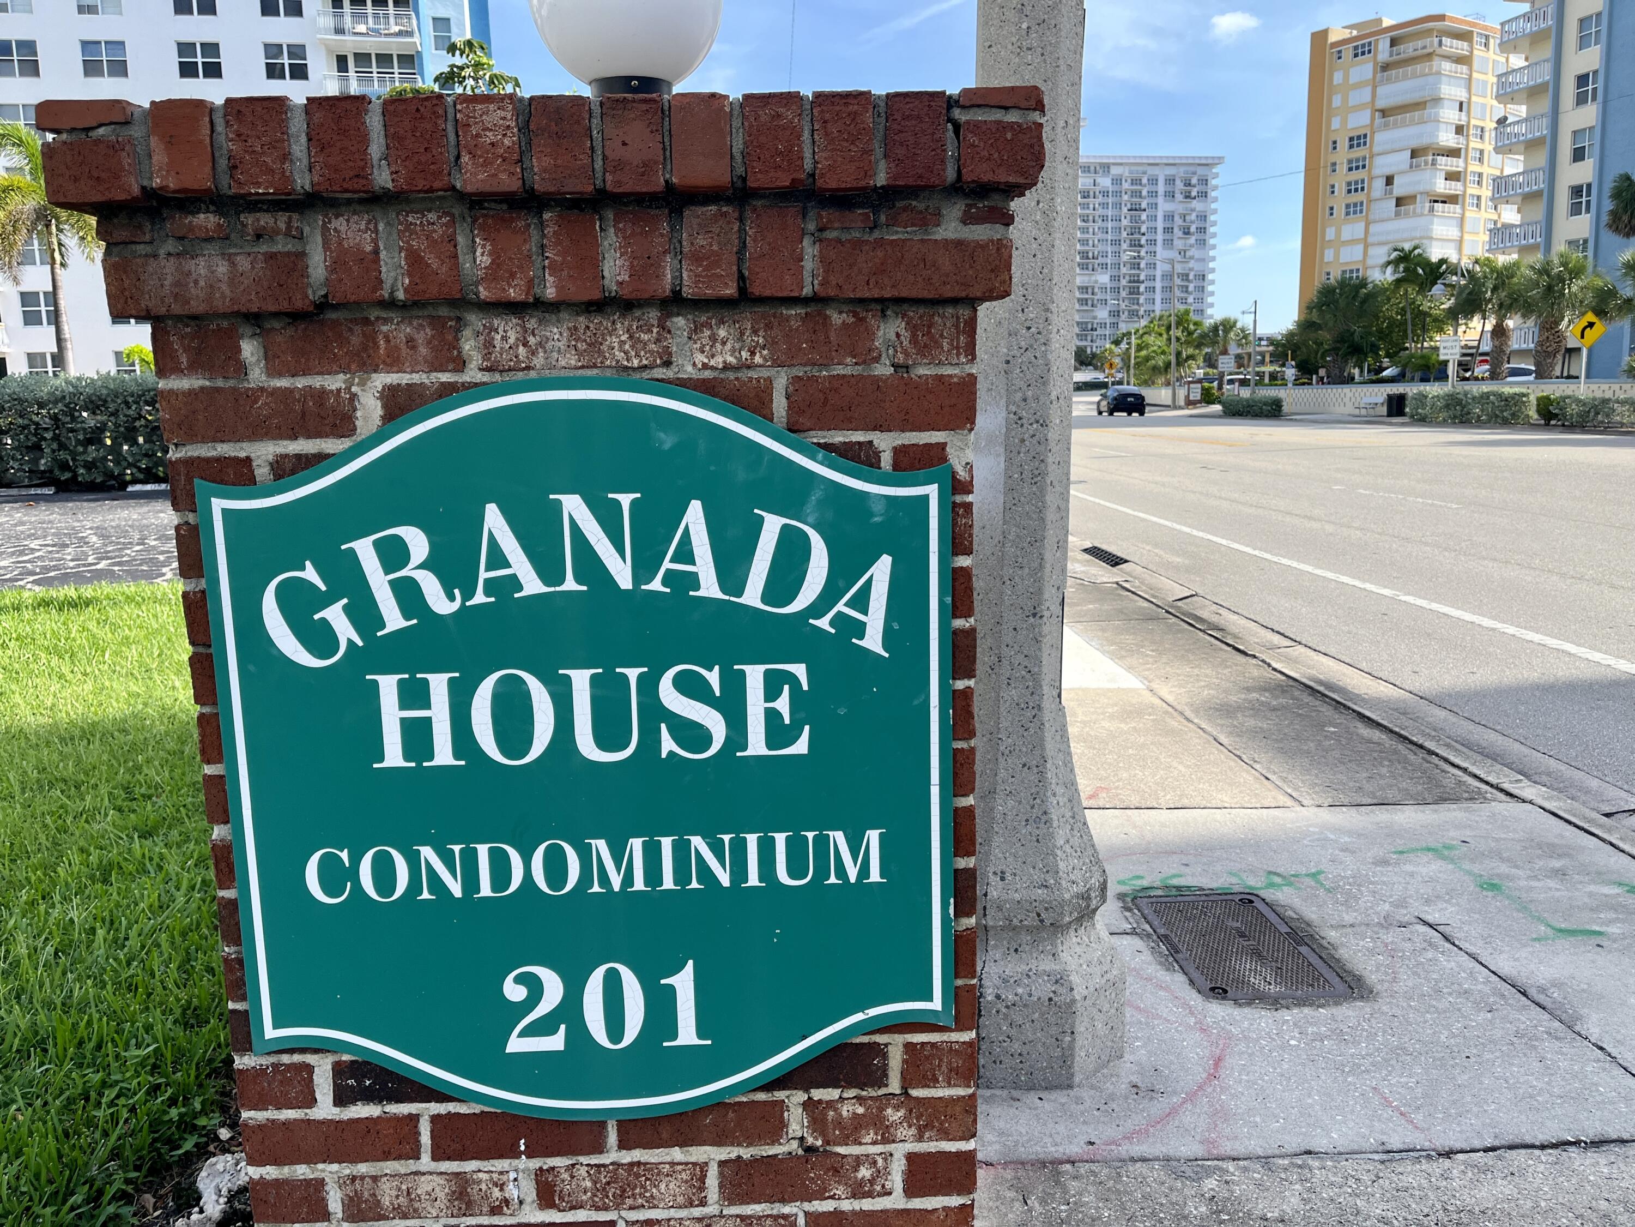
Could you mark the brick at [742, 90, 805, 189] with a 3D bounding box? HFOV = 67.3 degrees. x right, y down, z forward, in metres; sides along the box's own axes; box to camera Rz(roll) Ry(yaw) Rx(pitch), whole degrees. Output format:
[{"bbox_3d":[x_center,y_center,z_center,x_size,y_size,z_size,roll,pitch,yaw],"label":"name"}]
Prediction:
[{"bbox_3d":[-0.045,-0.474,1.286,0.057,0.089,0.195,-2,10,-1],"label":"brick"}]

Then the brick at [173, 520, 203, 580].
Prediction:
[{"bbox_3d":[-0.581,-0.075,1.357,0.202,0.057,0.095,-2,9,-2],"label":"brick"}]

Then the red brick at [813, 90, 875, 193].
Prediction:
[{"bbox_3d":[0.023,-0.480,1.308,0.058,0.092,0.200,-2,9,-2],"label":"red brick"}]

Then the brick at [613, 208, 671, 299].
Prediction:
[{"bbox_3d":[-0.179,-0.379,1.339,0.055,0.087,0.198,-2,9,-1],"label":"brick"}]

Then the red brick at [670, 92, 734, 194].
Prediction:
[{"bbox_3d":[-0.116,-0.481,1.309,0.057,0.088,0.201,-1,10,-1],"label":"red brick"}]

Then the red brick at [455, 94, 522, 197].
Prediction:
[{"bbox_3d":[-0.318,-0.468,1.279,0.058,0.091,0.195,-2,10,-1],"label":"red brick"}]

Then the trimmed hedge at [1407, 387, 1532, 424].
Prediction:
[{"bbox_3d":[18.808,-6.100,35.621,1.100,1.060,4.575,-2,10,-2],"label":"trimmed hedge"}]

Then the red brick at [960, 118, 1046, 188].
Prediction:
[{"bbox_3d":[0.183,-0.473,1.317,0.085,0.058,0.201,-1,10,-1],"label":"red brick"}]

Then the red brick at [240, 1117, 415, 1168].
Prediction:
[{"bbox_3d":[-0.562,0.603,1.467,0.199,0.056,0.092,-2,9,-1],"label":"red brick"}]

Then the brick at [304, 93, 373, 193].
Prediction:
[{"bbox_3d":[-0.465,-0.469,1.286,0.061,0.088,0.198,-2,9,-1],"label":"brick"}]

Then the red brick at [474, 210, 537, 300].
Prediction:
[{"bbox_3d":[-0.321,-0.379,1.351,0.055,0.087,0.201,-1,10,-1],"label":"red brick"}]

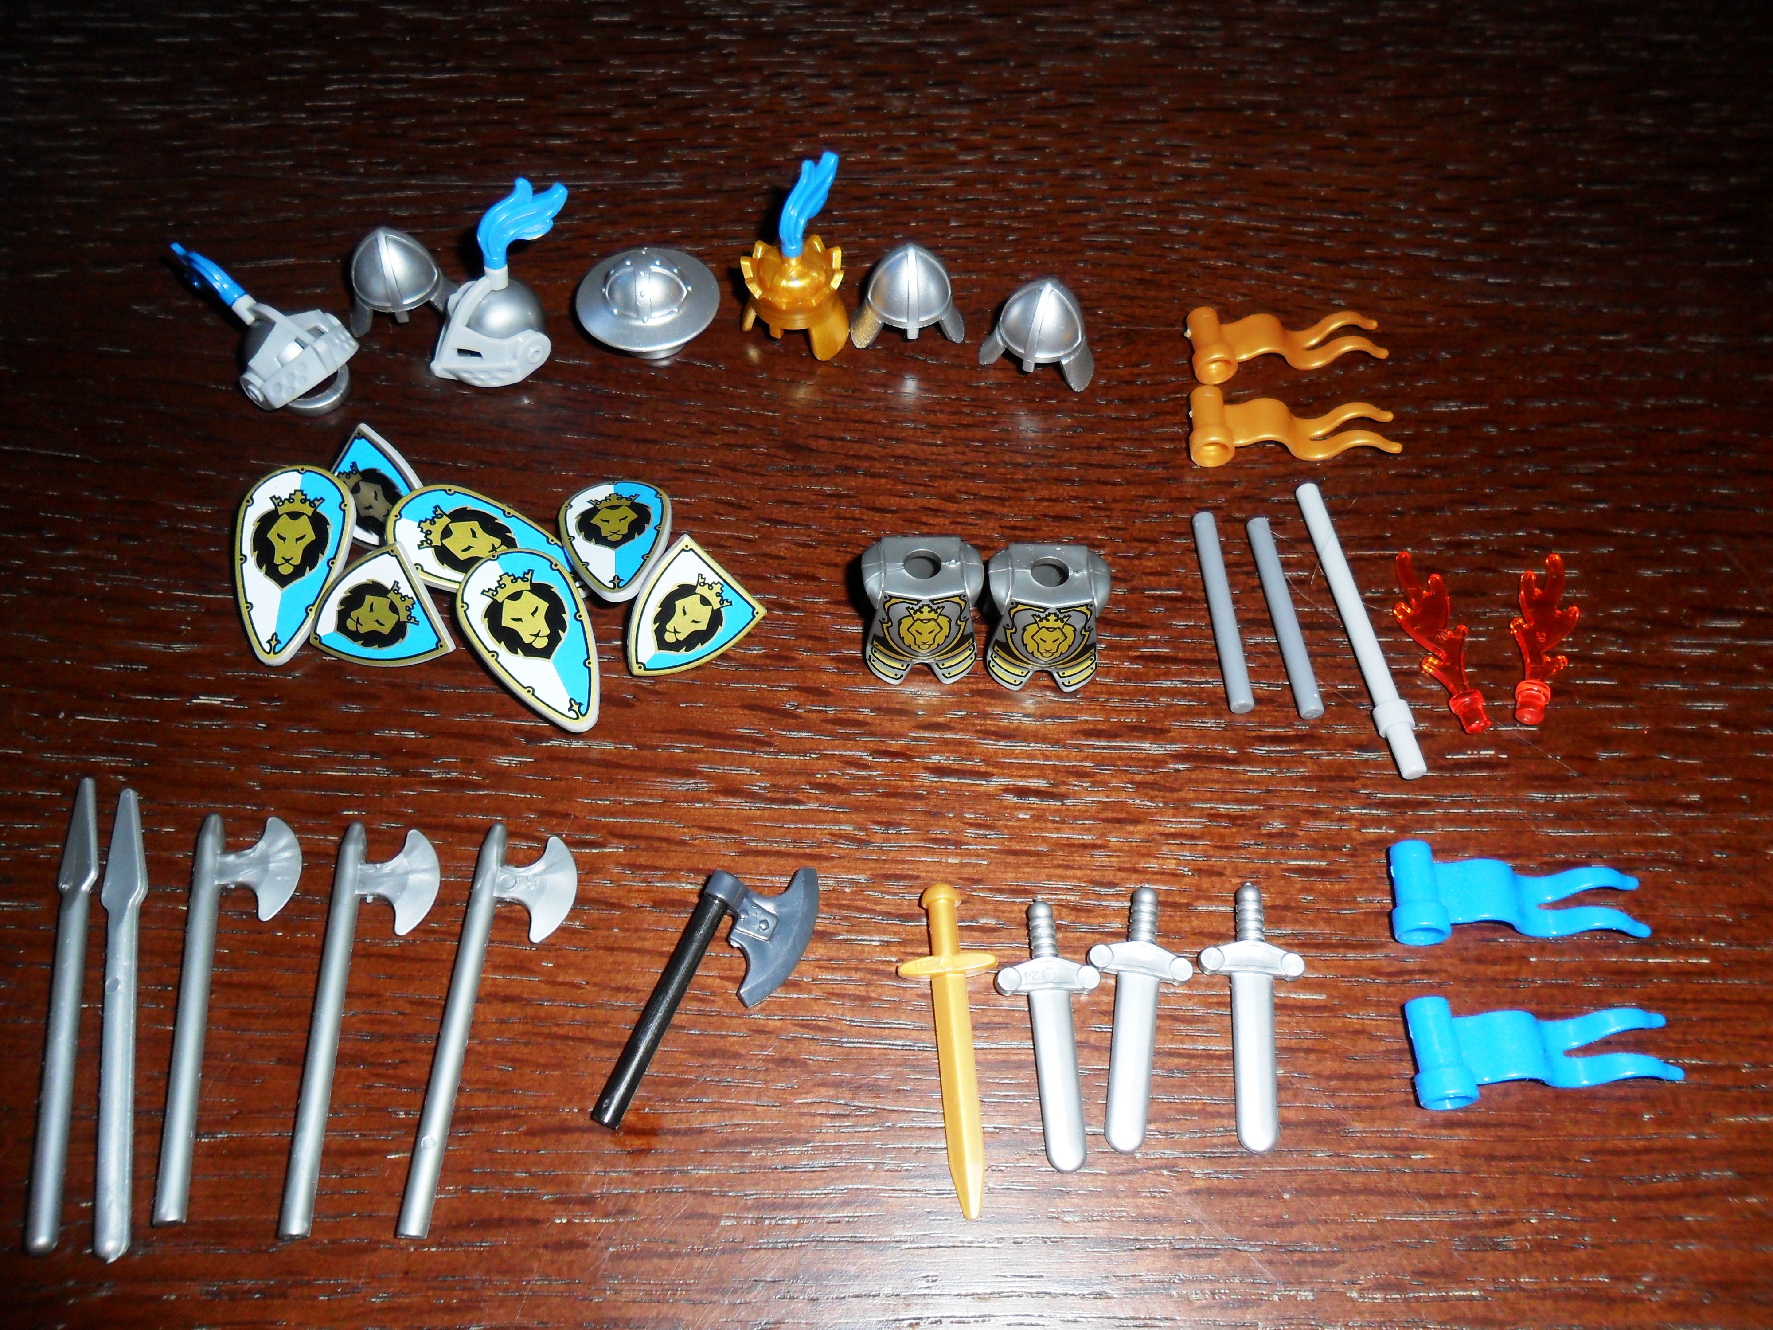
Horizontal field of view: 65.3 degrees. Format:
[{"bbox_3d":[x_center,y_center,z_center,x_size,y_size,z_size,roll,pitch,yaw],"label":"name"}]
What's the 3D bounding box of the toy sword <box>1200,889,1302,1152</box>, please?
[{"bbox_3d":[0.045,0.043,0.170,0.013,0.004,0.033,6,60,0],"label":"toy sword"}]

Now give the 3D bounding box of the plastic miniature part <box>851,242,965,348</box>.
[{"bbox_3d":[0.004,-0.060,0.220,0.018,0.016,0.016,-2,60,-1],"label":"plastic miniature part"}]

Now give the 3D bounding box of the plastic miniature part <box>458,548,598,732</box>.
[{"bbox_3d":[-0.046,-0.002,0.185,0.016,0.006,0.029,-26,71,-17],"label":"plastic miniature part"}]

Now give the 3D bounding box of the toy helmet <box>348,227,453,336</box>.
[{"bbox_3d":[-0.077,-0.063,0.217,0.017,0.015,0.016,-10,61,-9],"label":"toy helmet"}]

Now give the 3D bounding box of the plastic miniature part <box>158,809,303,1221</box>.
[{"bbox_3d":[-0.078,0.040,0.165,0.013,0.003,0.049,-5,60,-6],"label":"plastic miniature part"}]

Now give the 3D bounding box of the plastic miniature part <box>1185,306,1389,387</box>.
[{"bbox_3d":[0.063,-0.052,0.218,0.032,0.006,0.013,-6,59,-5],"label":"plastic miniature part"}]

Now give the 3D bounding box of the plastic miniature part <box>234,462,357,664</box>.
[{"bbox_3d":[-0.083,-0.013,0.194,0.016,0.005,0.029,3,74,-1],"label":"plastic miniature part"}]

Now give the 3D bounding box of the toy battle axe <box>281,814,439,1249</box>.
[{"bbox_3d":[-0.061,0.041,0.161,0.013,0.003,0.048,-2,59,-2],"label":"toy battle axe"}]

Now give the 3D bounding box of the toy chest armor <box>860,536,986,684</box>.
[{"bbox_3d":[0.005,-0.007,0.183,0.016,0.017,0.013,0,59,-1],"label":"toy chest armor"}]

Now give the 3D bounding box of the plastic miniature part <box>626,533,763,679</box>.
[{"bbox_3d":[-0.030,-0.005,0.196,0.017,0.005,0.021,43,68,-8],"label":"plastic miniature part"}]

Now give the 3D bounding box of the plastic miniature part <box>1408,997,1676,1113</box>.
[{"bbox_3d":[0.080,0.047,0.168,0.033,0.007,0.012,0,60,-3],"label":"plastic miniature part"}]

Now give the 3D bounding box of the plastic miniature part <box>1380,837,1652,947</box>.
[{"bbox_3d":[0.081,0.030,0.177,0.034,0.007,0.013,4,60,-1],"label":"plastic miniature part"}]

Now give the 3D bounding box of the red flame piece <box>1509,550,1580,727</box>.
[{"bbox_3d":[0.093,-0.004,0.195,0.009,0.004,0.029,17,62,10],"label":"red flame piece"}]

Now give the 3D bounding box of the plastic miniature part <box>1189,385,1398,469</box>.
[{"bbox_3d":[0.061,-0.037,0.209,0.032,0.006,0.013,-2,59,-2],"label":"plastic miniature part"}]

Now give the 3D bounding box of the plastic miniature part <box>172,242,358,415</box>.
[{"bbox_3d":[-0.096,-0.052,0.210,0.035,0.015,0.017,34,64,16],"label":"plastic miniature part"}]

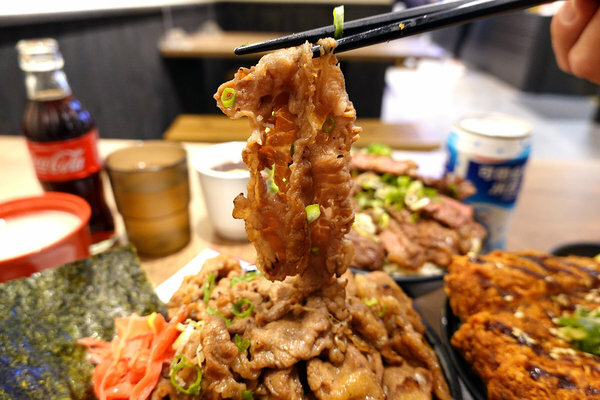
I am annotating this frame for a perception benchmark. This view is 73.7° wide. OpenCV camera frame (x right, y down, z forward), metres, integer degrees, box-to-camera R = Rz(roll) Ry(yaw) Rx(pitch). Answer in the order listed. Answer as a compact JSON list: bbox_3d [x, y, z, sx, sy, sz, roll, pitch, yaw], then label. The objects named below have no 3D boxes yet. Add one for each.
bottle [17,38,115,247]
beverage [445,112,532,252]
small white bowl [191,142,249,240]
[{"bbox_3d":[-0.221,-0.049,0.376,0.059,0.188,0.059,-5,28,-12],"label":"bottle"},{"bbox_3d":[0.163,-0.006,0.368,0.066,0.121,0.066,0,27,-4],"label":"beverage"},{"bbox_3d":[-0.060,-0.006,0.413,0.095,0.078,0.095,1,27,-1],"label":"small white bowl"}]

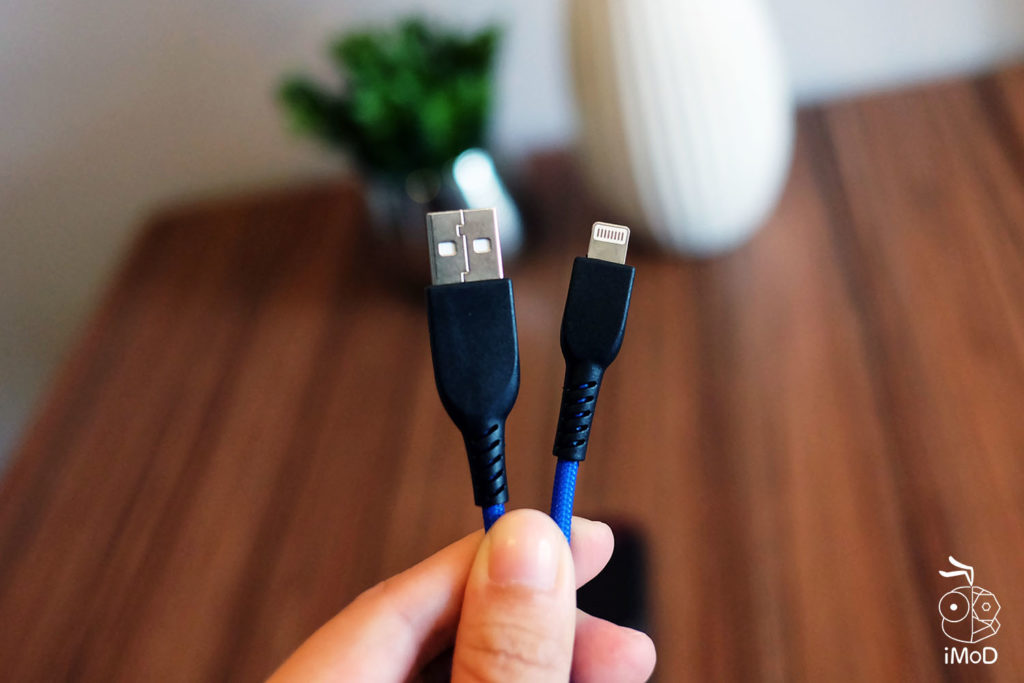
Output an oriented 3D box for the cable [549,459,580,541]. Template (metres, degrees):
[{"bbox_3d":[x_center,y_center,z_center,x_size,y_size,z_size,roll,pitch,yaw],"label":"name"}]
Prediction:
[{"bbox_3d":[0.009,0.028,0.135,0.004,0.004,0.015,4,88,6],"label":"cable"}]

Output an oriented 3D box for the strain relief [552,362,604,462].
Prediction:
[{"bbox_3d":[0.012,0.013,0.136,0.006,0.006,0.017,9,88,8],"label":"strain relief"}]

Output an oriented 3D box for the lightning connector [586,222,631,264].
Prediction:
[{"bbox_3d":[0.017,-0.018,0.136,0.007,0.002,0.007,8,88,9],"label":"lightning connector"}]

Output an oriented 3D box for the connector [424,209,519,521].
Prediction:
[{"bbox_3d":[-0.006,0.003,0.133,0.015,0.008,0.052,-6,87,2],"label":"connector"}]

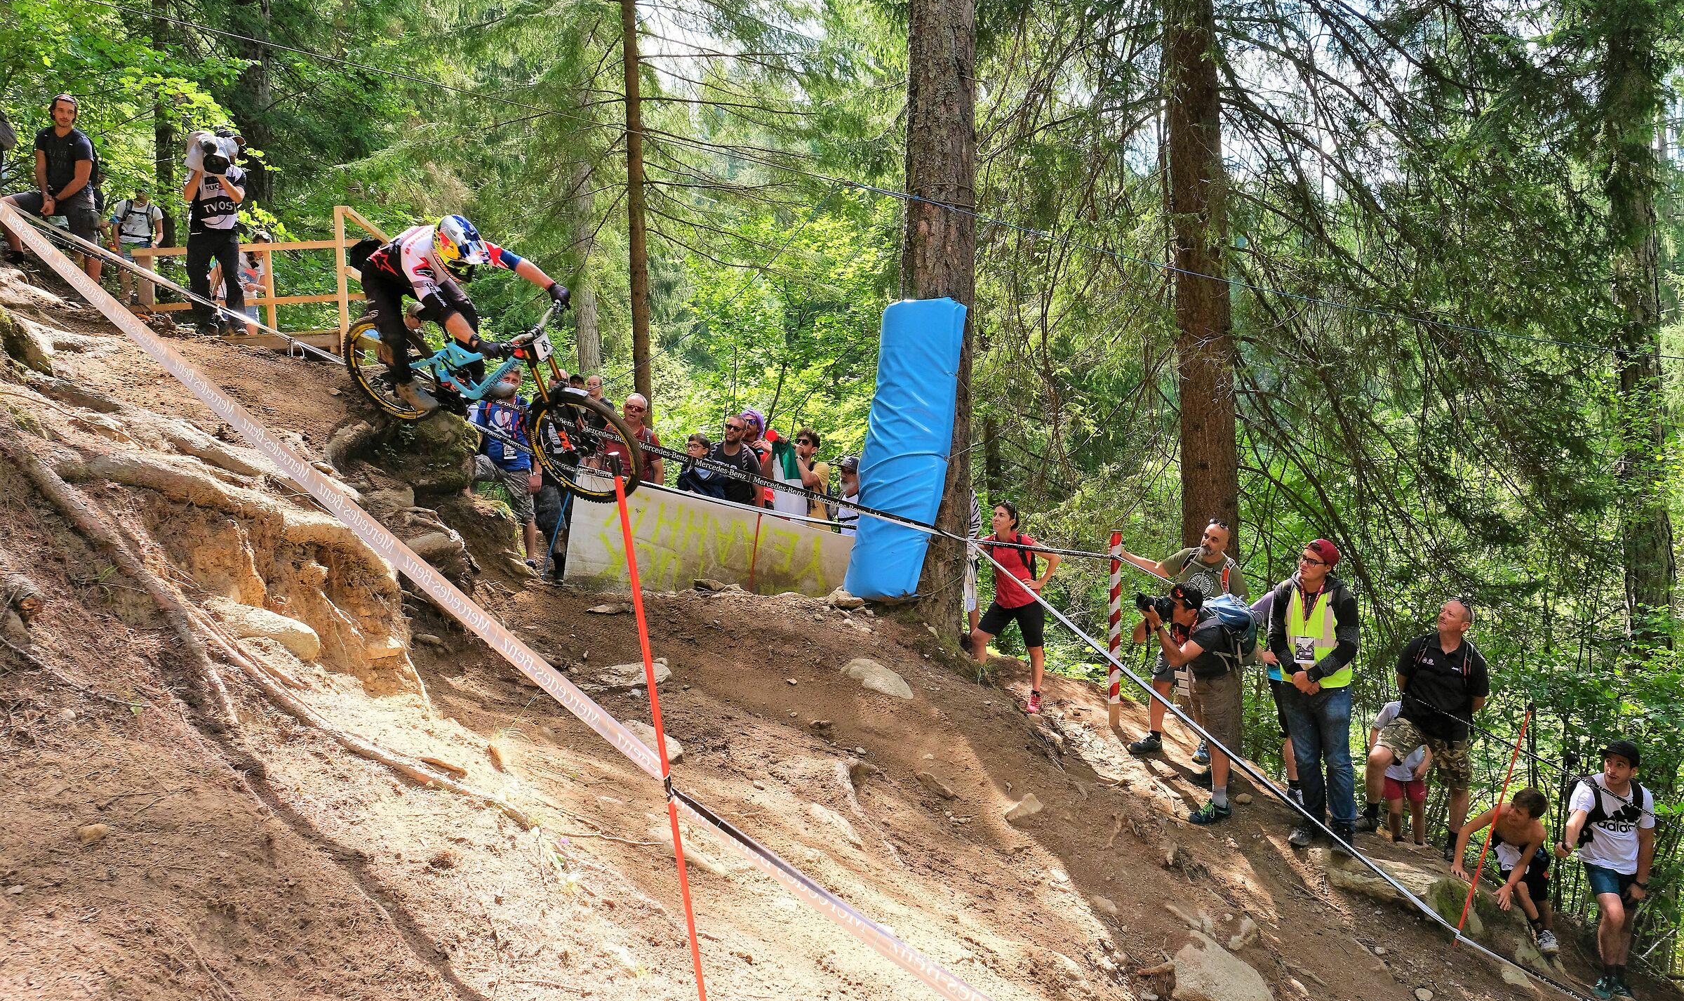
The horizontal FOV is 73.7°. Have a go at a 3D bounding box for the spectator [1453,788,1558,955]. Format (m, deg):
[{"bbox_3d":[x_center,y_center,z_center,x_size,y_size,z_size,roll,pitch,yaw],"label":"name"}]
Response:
[{"bbox_3d":[4.198,2.331,7.100,0.580,1.000,0.620,-2,-2,41],"label":"spectator"}]

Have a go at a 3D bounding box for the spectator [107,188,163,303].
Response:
[{"bbox_3d":[-8.811,-3.070,14.000,0.600,1.660,0.380,0,-2,-30],"label":"spectator"}]

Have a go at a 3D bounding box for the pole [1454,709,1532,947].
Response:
[{"bbox_3d":[3.740,1.879,6.450,0.035,1.420,0.035,18,2,29],"label":"pole"}]

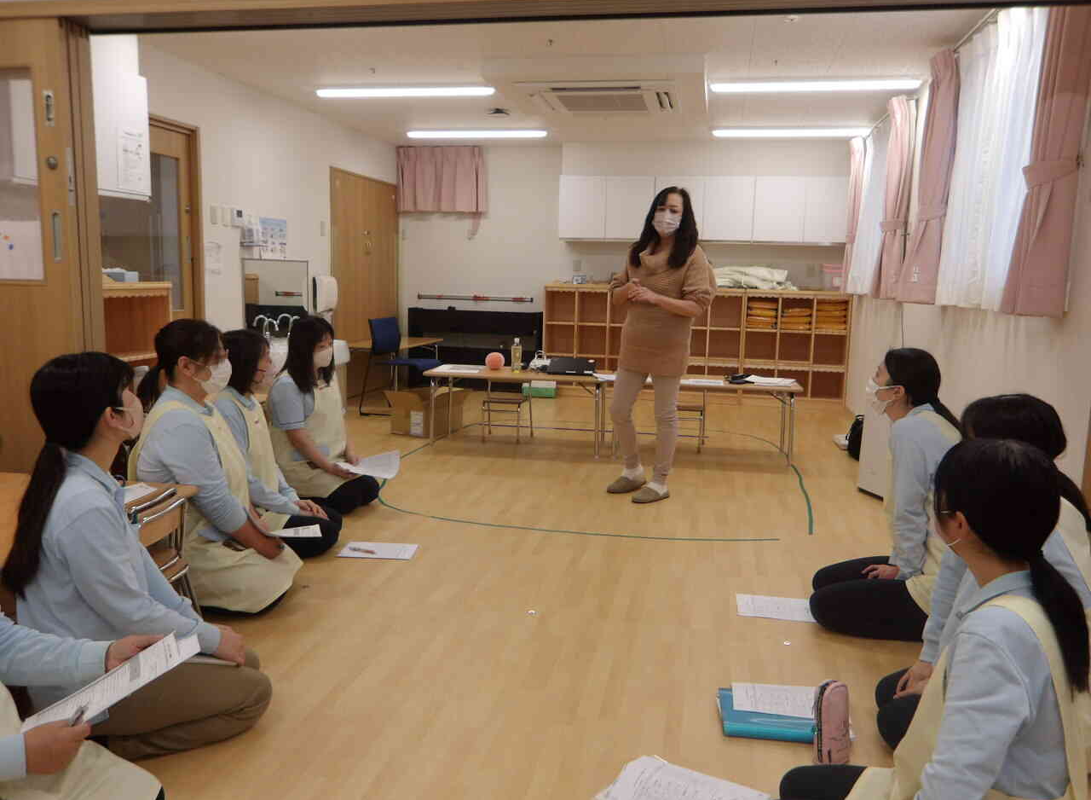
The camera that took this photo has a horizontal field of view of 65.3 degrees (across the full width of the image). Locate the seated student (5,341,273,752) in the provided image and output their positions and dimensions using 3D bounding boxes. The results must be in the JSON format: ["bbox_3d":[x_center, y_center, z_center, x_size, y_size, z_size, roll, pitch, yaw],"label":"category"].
[{"bbox_3d":[-0.994,0.354,2.057,0.590,0.910,0.460,-2,9,-25],"label":"seated student"}]

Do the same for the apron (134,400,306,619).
[{"bbox_3d":[-1.162,0.326,2.942,0.530,0.680,0.450,0,8,-8],"label":"apron"}]

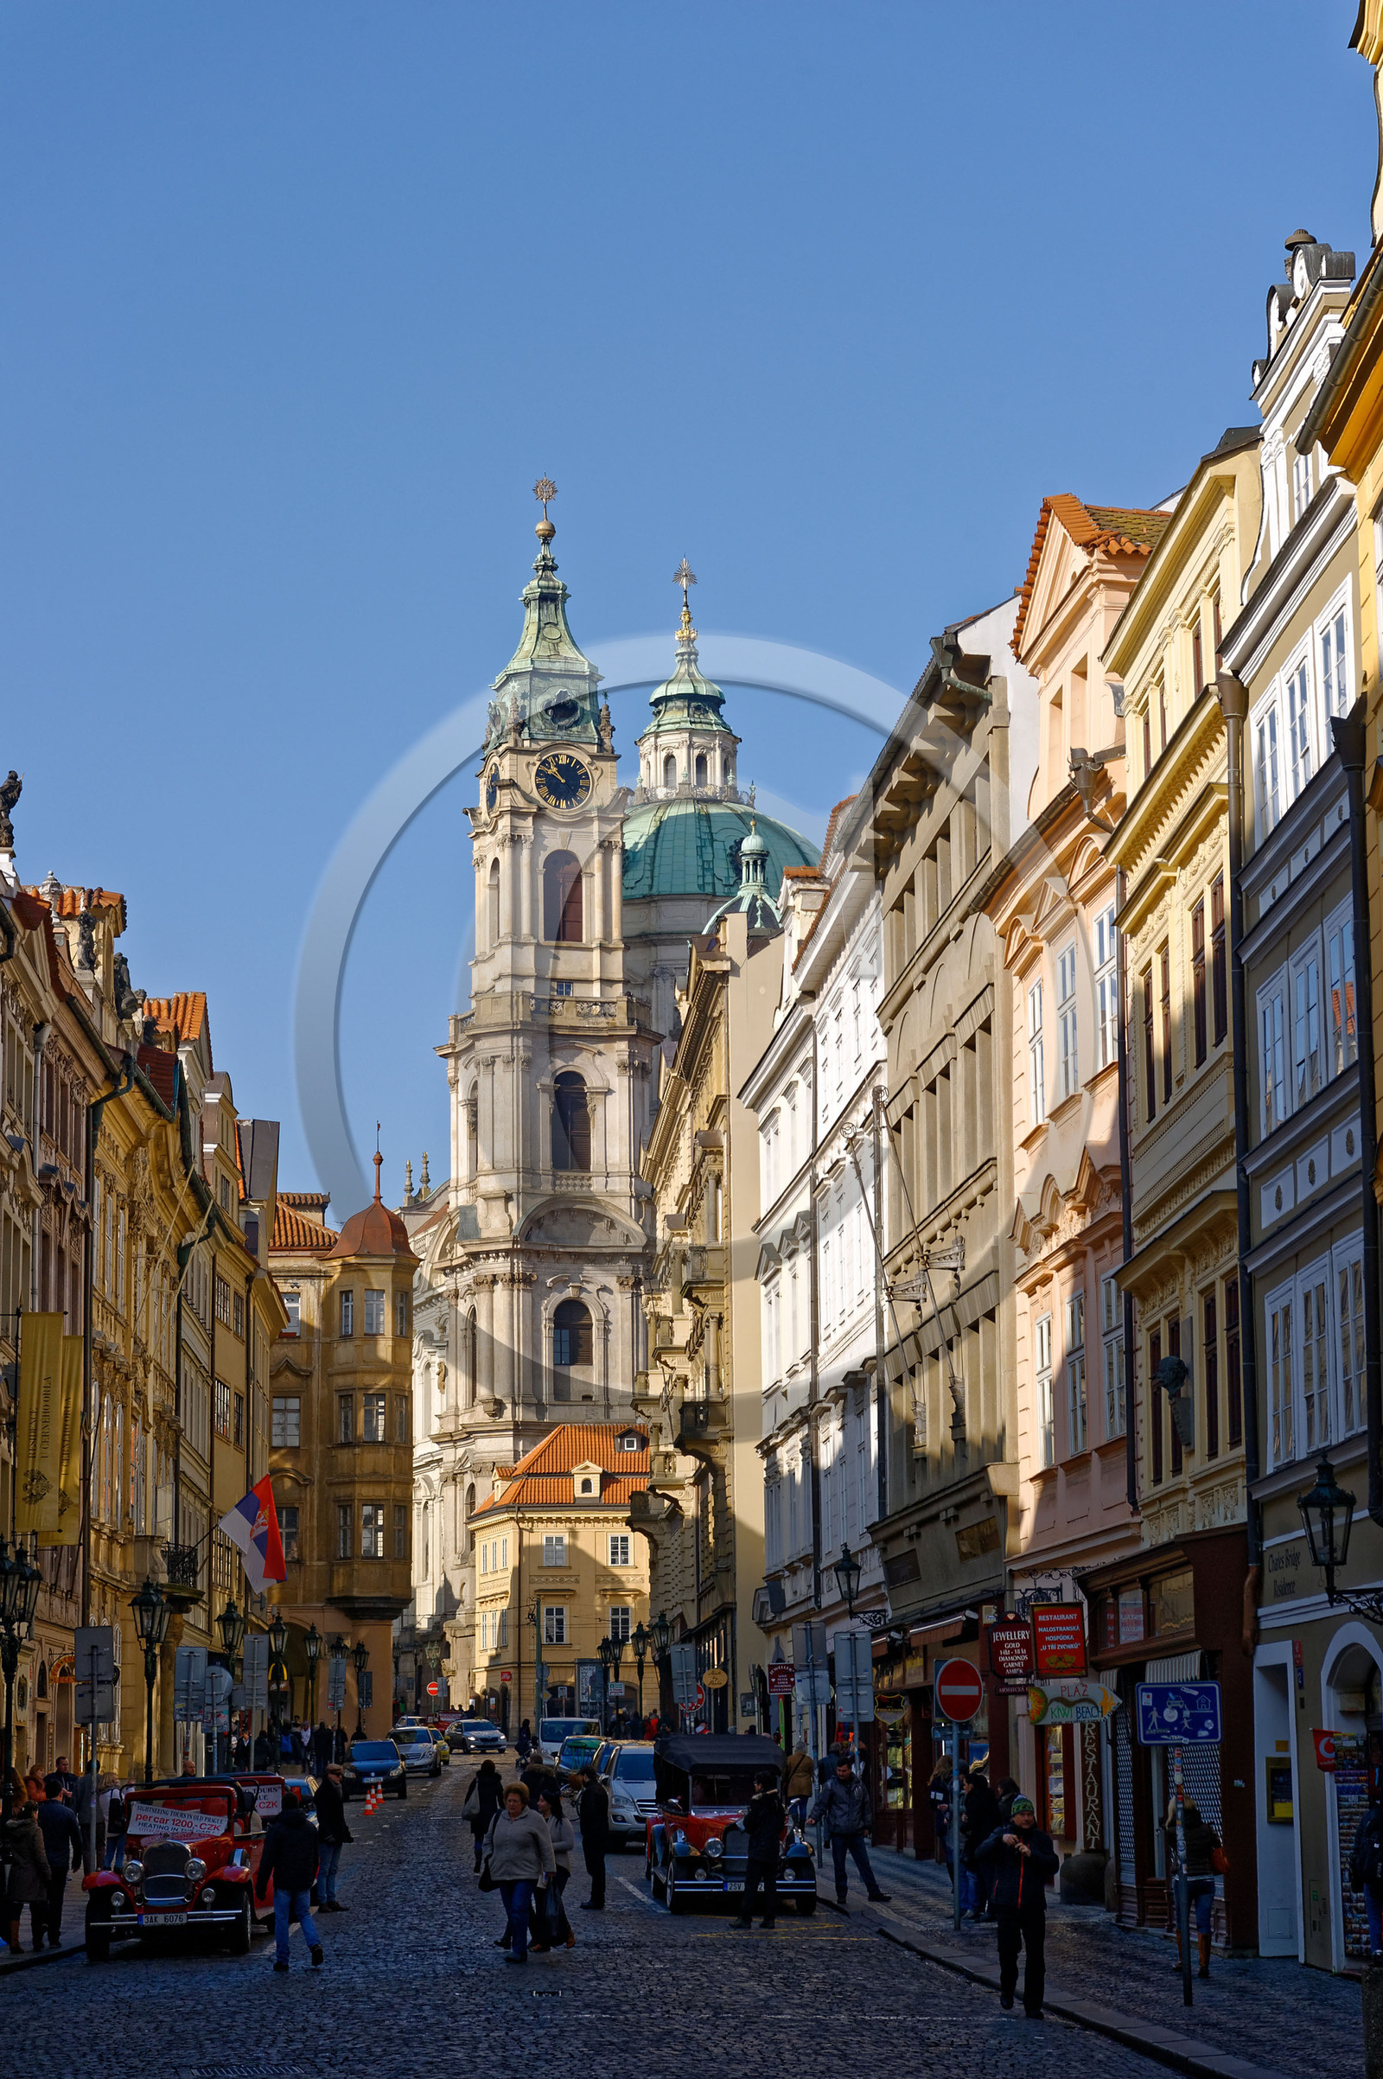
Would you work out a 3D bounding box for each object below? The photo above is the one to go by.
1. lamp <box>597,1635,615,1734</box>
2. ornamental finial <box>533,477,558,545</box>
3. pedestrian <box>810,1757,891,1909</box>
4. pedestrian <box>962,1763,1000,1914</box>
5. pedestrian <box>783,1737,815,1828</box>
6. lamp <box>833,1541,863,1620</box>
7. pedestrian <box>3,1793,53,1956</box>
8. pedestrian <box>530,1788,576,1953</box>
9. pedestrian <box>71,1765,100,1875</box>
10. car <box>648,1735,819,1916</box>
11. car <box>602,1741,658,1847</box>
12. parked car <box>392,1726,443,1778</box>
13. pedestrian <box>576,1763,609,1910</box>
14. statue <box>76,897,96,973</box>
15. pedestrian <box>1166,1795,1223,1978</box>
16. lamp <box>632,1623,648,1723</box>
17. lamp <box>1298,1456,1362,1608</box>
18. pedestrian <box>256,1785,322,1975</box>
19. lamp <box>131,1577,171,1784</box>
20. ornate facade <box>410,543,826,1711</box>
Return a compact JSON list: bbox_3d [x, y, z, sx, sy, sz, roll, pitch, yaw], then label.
[{"bbox_3d":[-3.046,23.394,143.000,0.520,4.483,0.520,0,-10,-3],"label":"lamp"},{"bbox_3d":[-9.244,-33.309,255.383,1.500,4.250,1.250,2,-11,-11],"label":"ornamental finial"},{"bbox_3d":[1.885,9.452,48.253,0.880,1.720,0.480,-6,-11,26],"label":"pedestrian"},{"bbox_3d":[3.253,9.045,45.600,0.450,1.763,0.500,-2,-10,10],"label":"pedestrian"},{"bbox_3d":[1.897,13.258,71.500,0.540,1.654,0.380,1,-10,-5],"label":"pedestrian"},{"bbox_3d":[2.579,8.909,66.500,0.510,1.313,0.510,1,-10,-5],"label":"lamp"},{"bbox_3d":[-7.167,9.025,43.644,0.420,1.600,0.500,9,-14,-44],"label":"pedestrian"},{"bbox_3d":[-1.476,8.783,42.700,0.480,1.674,0.500,8,-13,-40],"label":"pedestrian"},{"bbox_3d":[-8.812,11.391,58.950,0.450,1.690,0.320,-1,-10,0],"label":"pedestrian"},{"bbox_3d":[0.429,9.671,49.982,1.760,2.040,4.600,0,-10,-4],"label":"car"},{"bbox_3d":[-0.590,13.160,70.360,1.920,1.800,4.750,0,-10,-4],"label":"car"},{"bbox_3d":[-8.733,22.243,126.206,1.760,1.500,4.200,0,-10,-2],"label":"parked car"},{"bbox_3d":[-1.208,9.653,49.053,0.420,1.720,0.460,0,-10,-6],"label":"pedestrian"},{"bbox_3d":[-13.050,-2.281,87.149,0.500,1.650,0.500,0,-10,-3],"label":"statue"},{"bbox_3d":[4.610,7.758,37.000,0.540,1.624,0.420,1,-10,-8],"label":"pedestrian"},{"bbox_3d":[-1.304,16.987,102.391,0.460,4.400,0.460,0,-10,-4],"label":"lamp"},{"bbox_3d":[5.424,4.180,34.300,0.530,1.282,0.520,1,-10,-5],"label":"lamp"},{"bbox_3d":[-3.869,8.077,38.953,0.620,1.720,0.500,2,-11,-14],"label":"pedestrian"},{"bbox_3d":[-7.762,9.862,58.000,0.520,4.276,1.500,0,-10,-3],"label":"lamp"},{"bbox_3d":[-6.246,5.979,264.501,27.000,77.500,31.000,2,-11,-14],"label":"ornate facade"}]

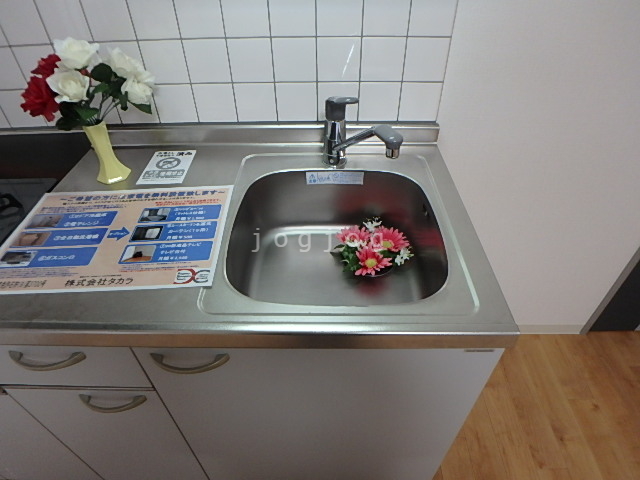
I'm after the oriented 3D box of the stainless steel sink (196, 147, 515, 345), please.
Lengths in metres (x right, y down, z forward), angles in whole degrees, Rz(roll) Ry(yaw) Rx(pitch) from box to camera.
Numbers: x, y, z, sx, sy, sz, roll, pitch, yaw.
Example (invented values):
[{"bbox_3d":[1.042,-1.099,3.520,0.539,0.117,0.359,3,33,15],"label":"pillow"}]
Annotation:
[{"bbox_3d":[0.041,0.014,0.829,0.478,0.172,0.530,0,43,1],"label":"stainless steel sink"}]

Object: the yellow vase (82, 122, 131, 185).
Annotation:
[{"bbox_3d":[-0.474,-0.196,0.855,0.069,0.131,0.075,0,41,1],"label":"yellow vase"}]

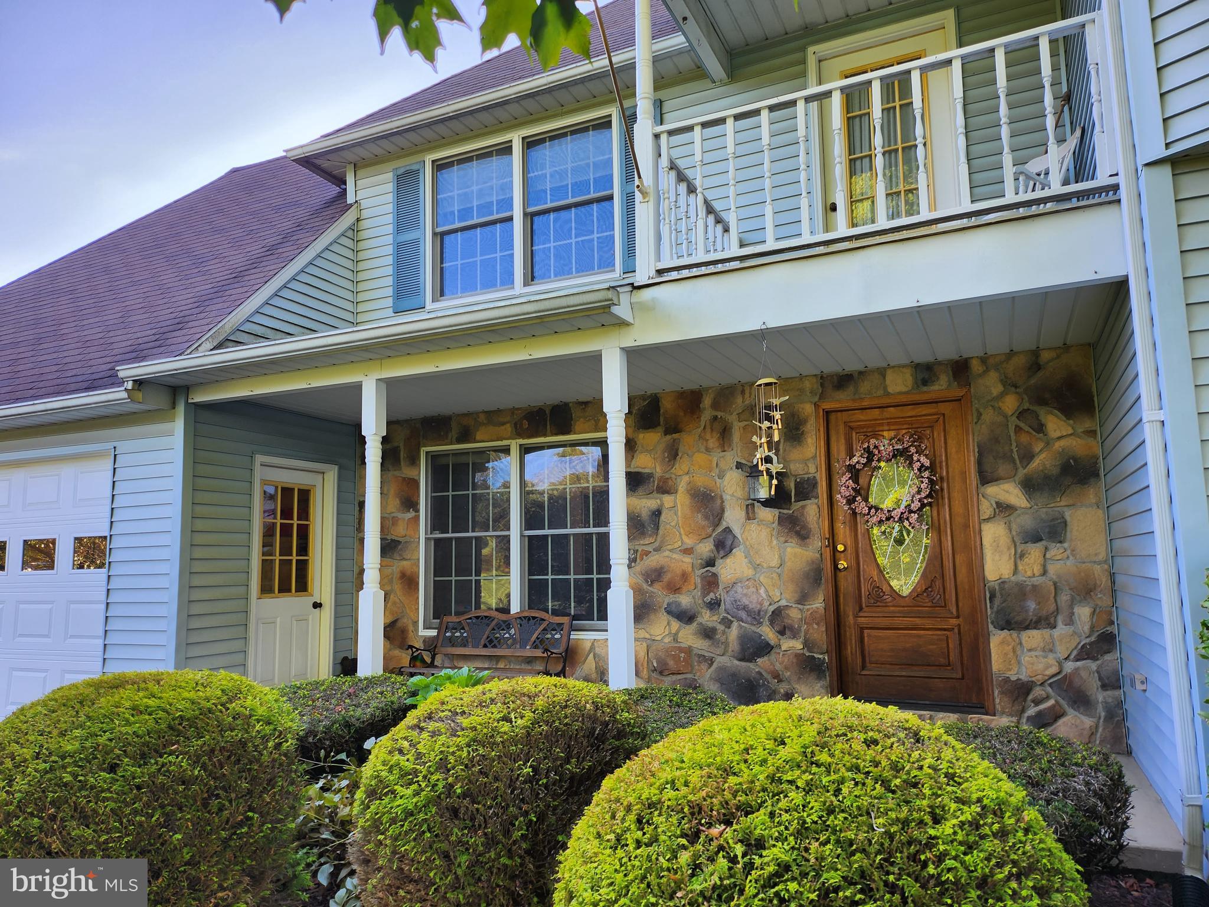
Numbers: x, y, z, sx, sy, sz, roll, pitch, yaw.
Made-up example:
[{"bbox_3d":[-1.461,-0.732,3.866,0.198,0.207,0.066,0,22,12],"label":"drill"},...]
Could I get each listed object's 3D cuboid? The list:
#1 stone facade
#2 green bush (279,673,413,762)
[{"bbox_3d":[0.453,0.769,6.466,5.950,2.520,0.220,-4,-8,24],"label":"stone facade"},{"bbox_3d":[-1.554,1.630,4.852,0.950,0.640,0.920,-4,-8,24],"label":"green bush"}]

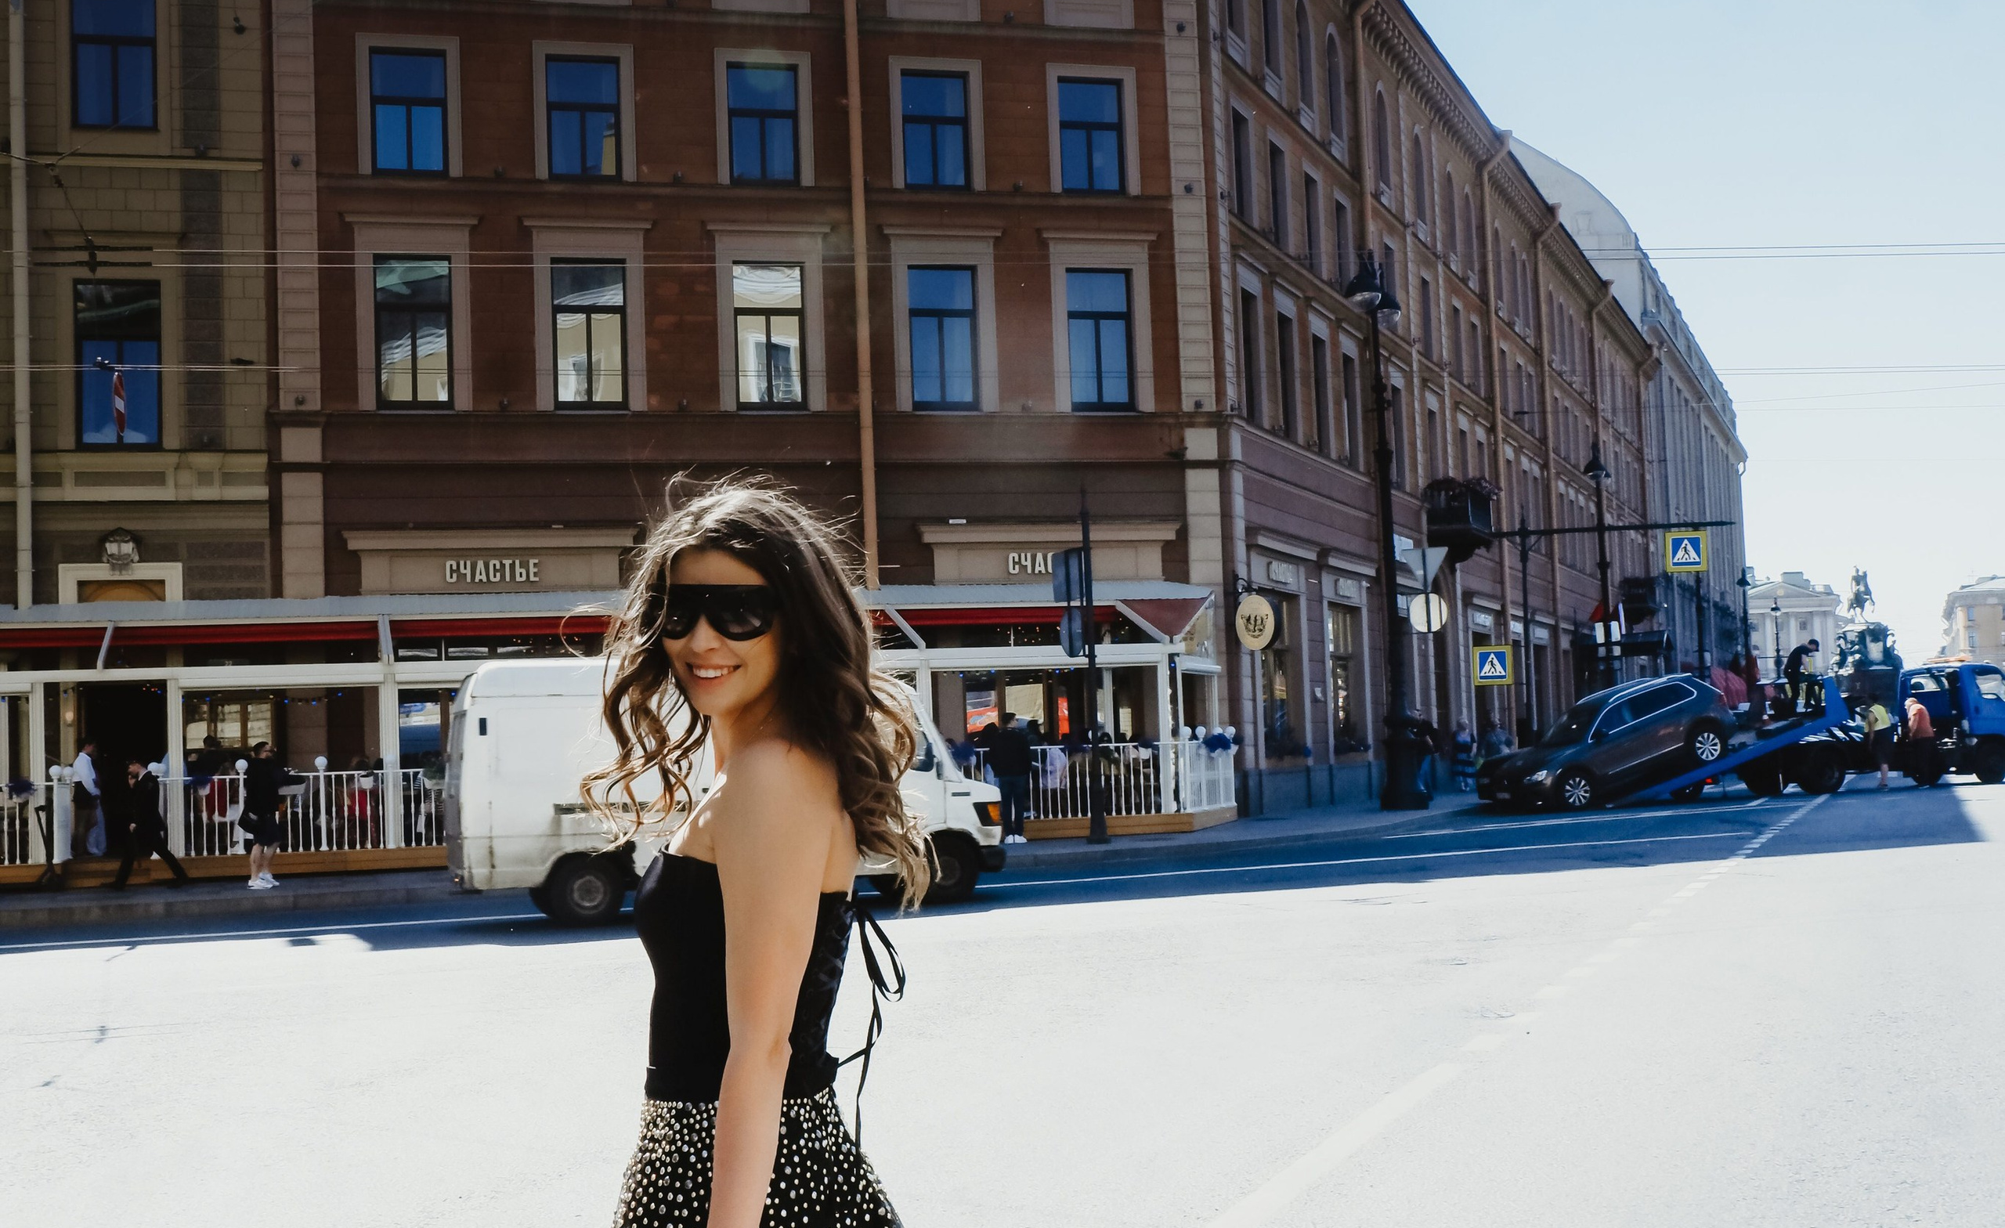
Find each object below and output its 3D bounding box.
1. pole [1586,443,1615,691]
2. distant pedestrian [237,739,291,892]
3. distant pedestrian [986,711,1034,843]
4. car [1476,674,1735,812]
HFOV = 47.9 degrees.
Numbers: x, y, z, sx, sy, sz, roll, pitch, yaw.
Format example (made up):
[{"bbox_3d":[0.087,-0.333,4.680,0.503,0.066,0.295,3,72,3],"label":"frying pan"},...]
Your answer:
[{"bbox_3d":[17.602,-0.206,66.006,0.600,9.630,0.600,-1,-4,-15],"label":"pole"},{"bbox_3d":[-8.549,2.316,26.000,0.420,1.720,0.460,-4,-4,25],"label":"distant pedestrian"},{"bbox_3d":[0.095,2.210,30.300,0.550,1.760,0.380,-3,-4,5],"label":"distant pedestrian"},{"bbox_3d":[10.308,2.224,38.700,4.490,1.670,1.850,-15,2,-23],"label":"car"}]

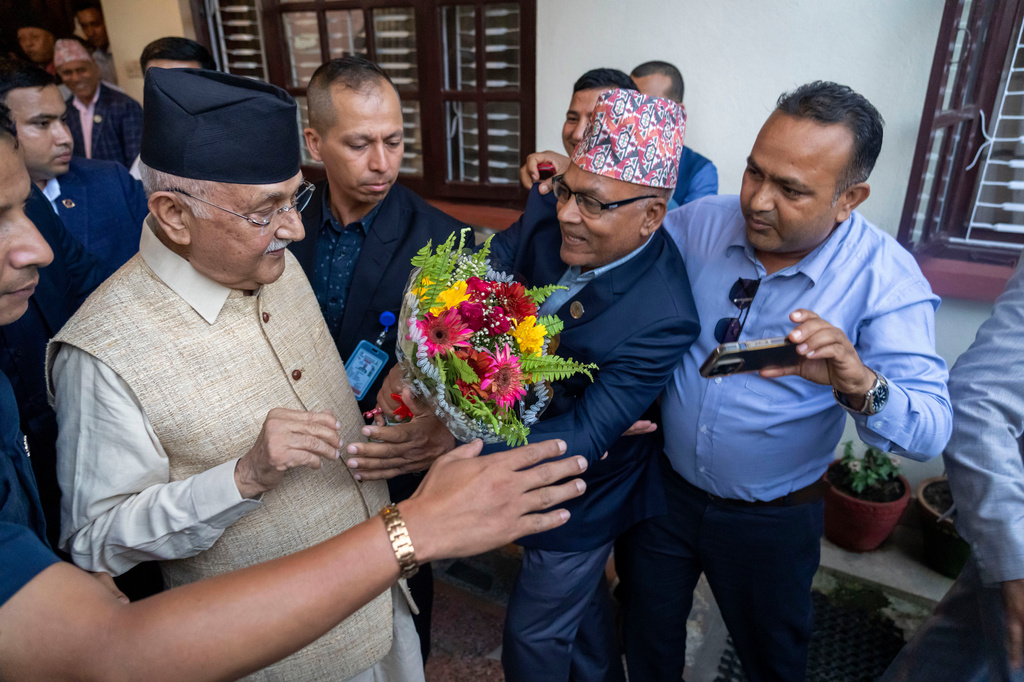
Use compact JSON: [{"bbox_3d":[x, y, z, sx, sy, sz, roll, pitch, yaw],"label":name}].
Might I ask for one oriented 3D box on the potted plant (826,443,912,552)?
[{"bbox_3d":[1.188,0.500,2.302,0.280,0.400,0.280,0,22,0],"label":"potted plant"}]

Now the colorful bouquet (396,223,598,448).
[{"bbox_3d":[-0.040,0.008,0.930,0.260,0.290,0.260,17,55,-25],"label":"colorful bouquet"}]

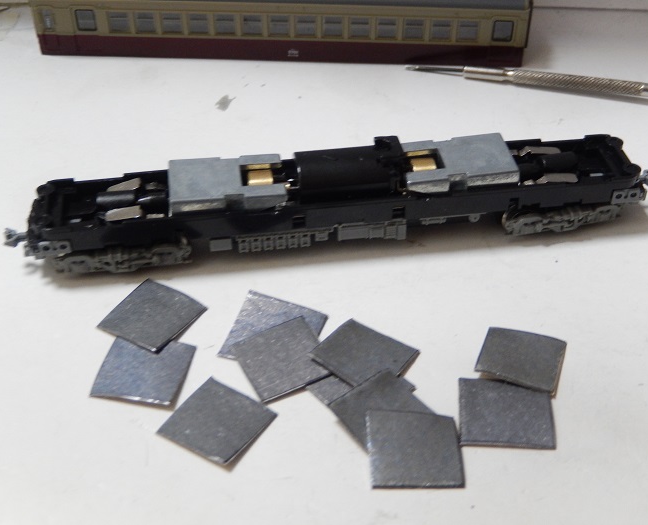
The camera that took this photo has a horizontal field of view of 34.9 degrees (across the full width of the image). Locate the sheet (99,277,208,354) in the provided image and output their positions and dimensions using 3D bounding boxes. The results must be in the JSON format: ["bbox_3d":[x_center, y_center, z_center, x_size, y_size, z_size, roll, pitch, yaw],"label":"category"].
[{"bbox_3d":[-0.031,0.010,0.189,0.014,0.001,0.014,23,45,25],"label":"sheet"}]

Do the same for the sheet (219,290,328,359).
[{"bbox_3d":[-0.009,0.013,0.186,0.015,0.001,0.015,14,44,13],"label":"sheet"}]

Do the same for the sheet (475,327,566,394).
[{"bbox_3d":[0.035,0.017,0.182,0.014,0.001,0.014,13,39,15],"label":"sheet"}]

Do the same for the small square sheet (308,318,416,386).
[{"bbox_3d":[0.007,0.016,0.182,0.015,0.001,0.014,25,42,25],"label":"small square sheet"}]

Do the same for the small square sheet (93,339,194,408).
[{"bbox_3d":[-0.031,0.019,0.179,0.014,0.001,0.014,7,41,8],"label":"small square sheet"}]

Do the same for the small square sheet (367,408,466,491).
[{"bbox_3d":[0.015,0.030,0.165,0.015,0.001,0.015,1,41,-2],"label":"small square sheet"}]

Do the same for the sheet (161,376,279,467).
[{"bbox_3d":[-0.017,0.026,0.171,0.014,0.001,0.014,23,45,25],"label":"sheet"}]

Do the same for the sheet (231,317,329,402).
[{"bbox_3d":[-0.007,0.017,0.181,0.014,0.001,0.014,-19,46,-17],"label":"sheet"}]

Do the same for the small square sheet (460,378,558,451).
[{"bbox_3d":[0.031,0.025,0.173,0.015,0.001,0.014,4,40,4],"label":"small square sheet"}]

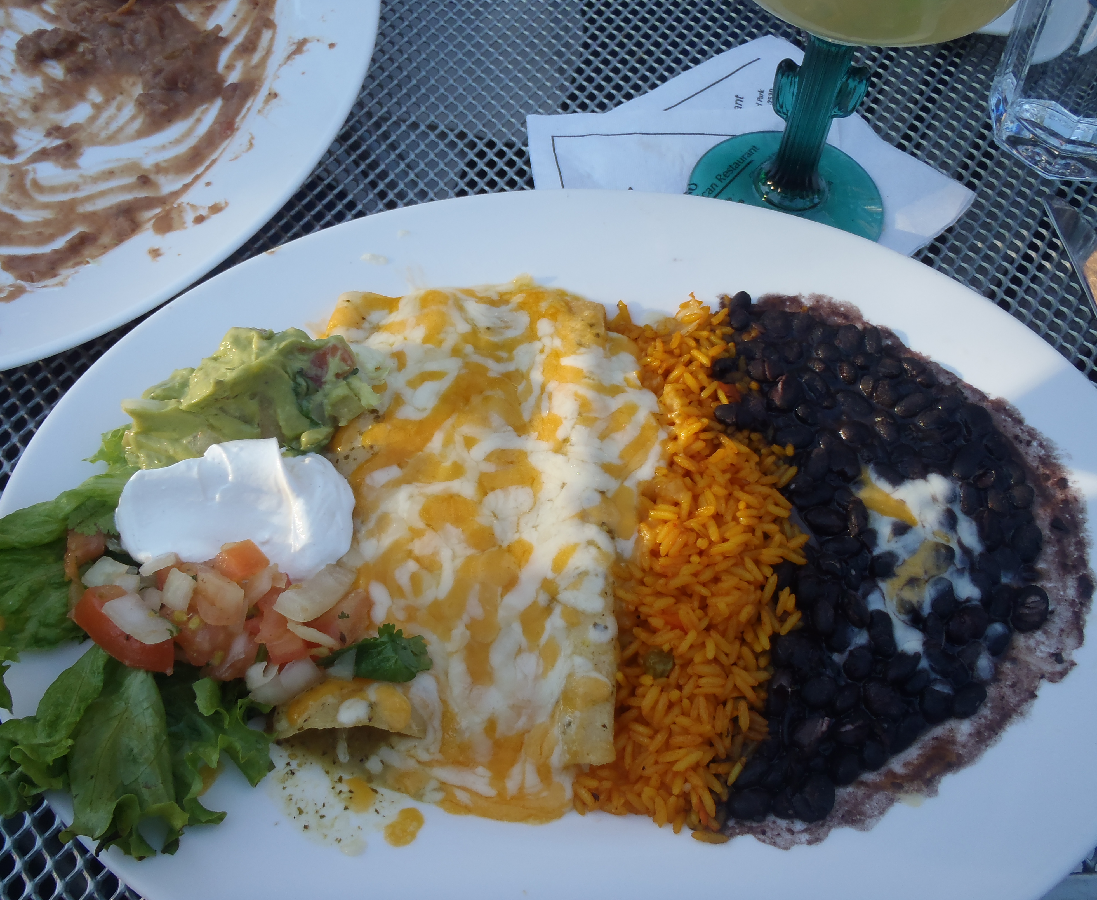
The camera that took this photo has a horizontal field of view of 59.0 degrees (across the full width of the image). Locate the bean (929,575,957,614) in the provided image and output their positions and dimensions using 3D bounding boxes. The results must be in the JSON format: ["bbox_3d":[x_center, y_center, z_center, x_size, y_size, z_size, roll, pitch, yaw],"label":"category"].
[{"bbox_3d":[0.117,0.043,0.288,0.008,0.007,0.012,7,60,2],"label":"bean"}]

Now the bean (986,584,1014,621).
[{"bbox_3d":[0.136,0.046,0.293,0.007,0.007,0.012,17,61,8],"label":"bean"}]

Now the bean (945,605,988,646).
[{"bbox_3d":[0.123,0.051,0.284,0.014,0.008,0.010,-34,66,-19],"label":"bean"}]

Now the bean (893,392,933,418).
[{"bbox_3d":[0.121,-0.015,0.321,0.014,0.007,0.008,-30,65,-17],"label":"bean"}]

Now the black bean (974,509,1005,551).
[{"bbox_3d":[0.138,0.025,0.304,0.009,0.008,0.014,6,60,2],"label":"black bean"}]

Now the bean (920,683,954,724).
[{"bbox_3d":[0.109,0.071,0.272,0.009,0.008,0.012,11,60,5],"label":"bean"}]

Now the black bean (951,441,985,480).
[{"bbox_3d":[0.132,0.003,0.306,0.009,0.007,0.014,38,66,18],"label":"black bean"}]

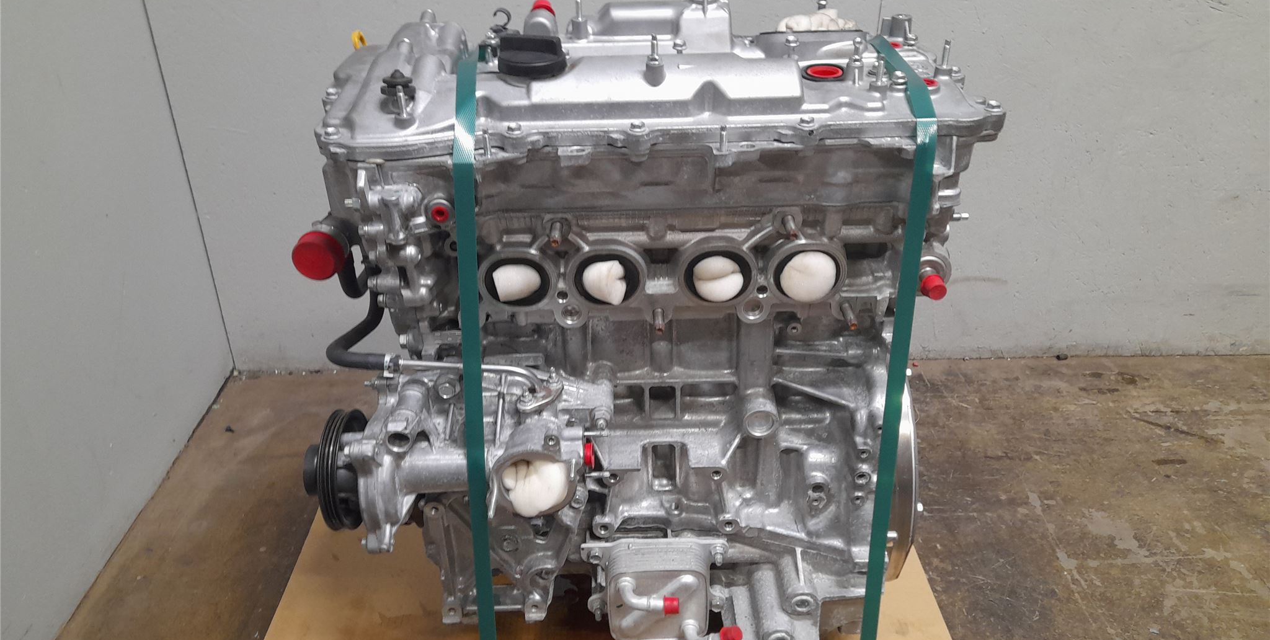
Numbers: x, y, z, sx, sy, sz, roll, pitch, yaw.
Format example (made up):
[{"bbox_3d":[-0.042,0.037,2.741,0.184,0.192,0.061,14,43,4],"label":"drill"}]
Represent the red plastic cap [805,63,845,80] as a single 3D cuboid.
[{"bbox_3d":[0.164,-0.213,0.790,0.033,0.013,0.033,0,32,0],"label":"red plastic cap"}]

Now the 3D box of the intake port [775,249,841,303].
[{"bbox_3d":[0.150,-0.038,0.790,0.050,0.046,0.042,-1,29,-3],"label":"intake port"}]

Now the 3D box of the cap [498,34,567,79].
[{"bbox_3d":[-0.088,-0.229,0.790,0.059,0.029,0.059,-1,32,-3],"label":"cap"}]

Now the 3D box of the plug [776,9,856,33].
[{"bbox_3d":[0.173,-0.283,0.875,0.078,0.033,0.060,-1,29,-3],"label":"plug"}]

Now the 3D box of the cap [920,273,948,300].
[{"bbox_3d":[0.260,-0.028,0.800,0.020,0.020,0.019,-4,31,-8],"label":"cap"}]

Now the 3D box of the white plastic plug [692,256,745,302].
[{"bbox_3d":[0.072,-0.036,0.795,0.045,0.042,0.040,-1,29,-3],"label":"white plastic plug"}]

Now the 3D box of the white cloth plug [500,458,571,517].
[{"bbox_3d":[-0.091,0.151,0.830,0.064,0.058,0.050,-1,29,-3],"label":"white cloth plug"}]

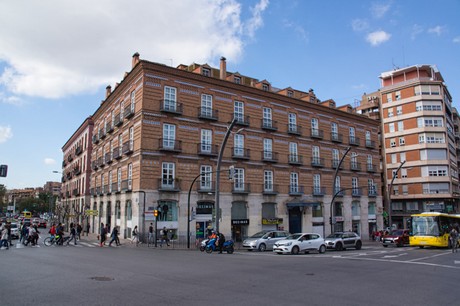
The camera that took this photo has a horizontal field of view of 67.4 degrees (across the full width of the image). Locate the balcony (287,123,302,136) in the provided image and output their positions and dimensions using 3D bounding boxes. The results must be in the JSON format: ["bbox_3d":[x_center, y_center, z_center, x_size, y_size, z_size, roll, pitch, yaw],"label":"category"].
[{"bbox_3d":[8.138,-2.813,43.792,2.200,1.150,0.500,6,-11,-36],"label":"balcony"}]

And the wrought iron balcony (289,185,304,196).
[{"bbox_3d":[8.827,5.031,45.958,2.155,1.248,0.598,6,-11,-36],"label":"wrought iron balcony"}]

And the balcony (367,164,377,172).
[{"bbox_3d":[23.499,2.615,57.150,2.155,1.248,0.598,6,-11,-36],"label":"balcony"}]

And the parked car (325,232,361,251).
[{"bbox_3d":[10.437,8.219,32.218,4.160,1.490,1.770,5,-10,-30],"label":"parked car"}]

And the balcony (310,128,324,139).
[{"bbox_3d":[12.215,-2.633,47.981,2.200,1.200,0.500,6,-11,-36],"label":"balcony"}]

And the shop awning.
[{"bbox_3d":[9.442,6.785,44.833,3.300,0.650,2.700,6,-11,-36],"label":"shop awning"}]

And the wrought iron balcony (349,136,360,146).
[{"bbox_3d":[18.604,-1.634,51.498,2.200,1.150,0.500,6,-11,-36],"label":"wrought iron balcony"}]

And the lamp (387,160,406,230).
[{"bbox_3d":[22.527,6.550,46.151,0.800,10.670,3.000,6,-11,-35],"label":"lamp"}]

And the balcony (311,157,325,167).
[{"bbox_3d":[11.626,1.318,45.789,2.200,1.150,0.500,6,-11,-36],"label":"balcony"}]

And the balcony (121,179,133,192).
[{"bbox_3d":[-11.075,3.647,37.111,0.598,1.248,1.950,5,-10,-30],"label":"balcony"}]

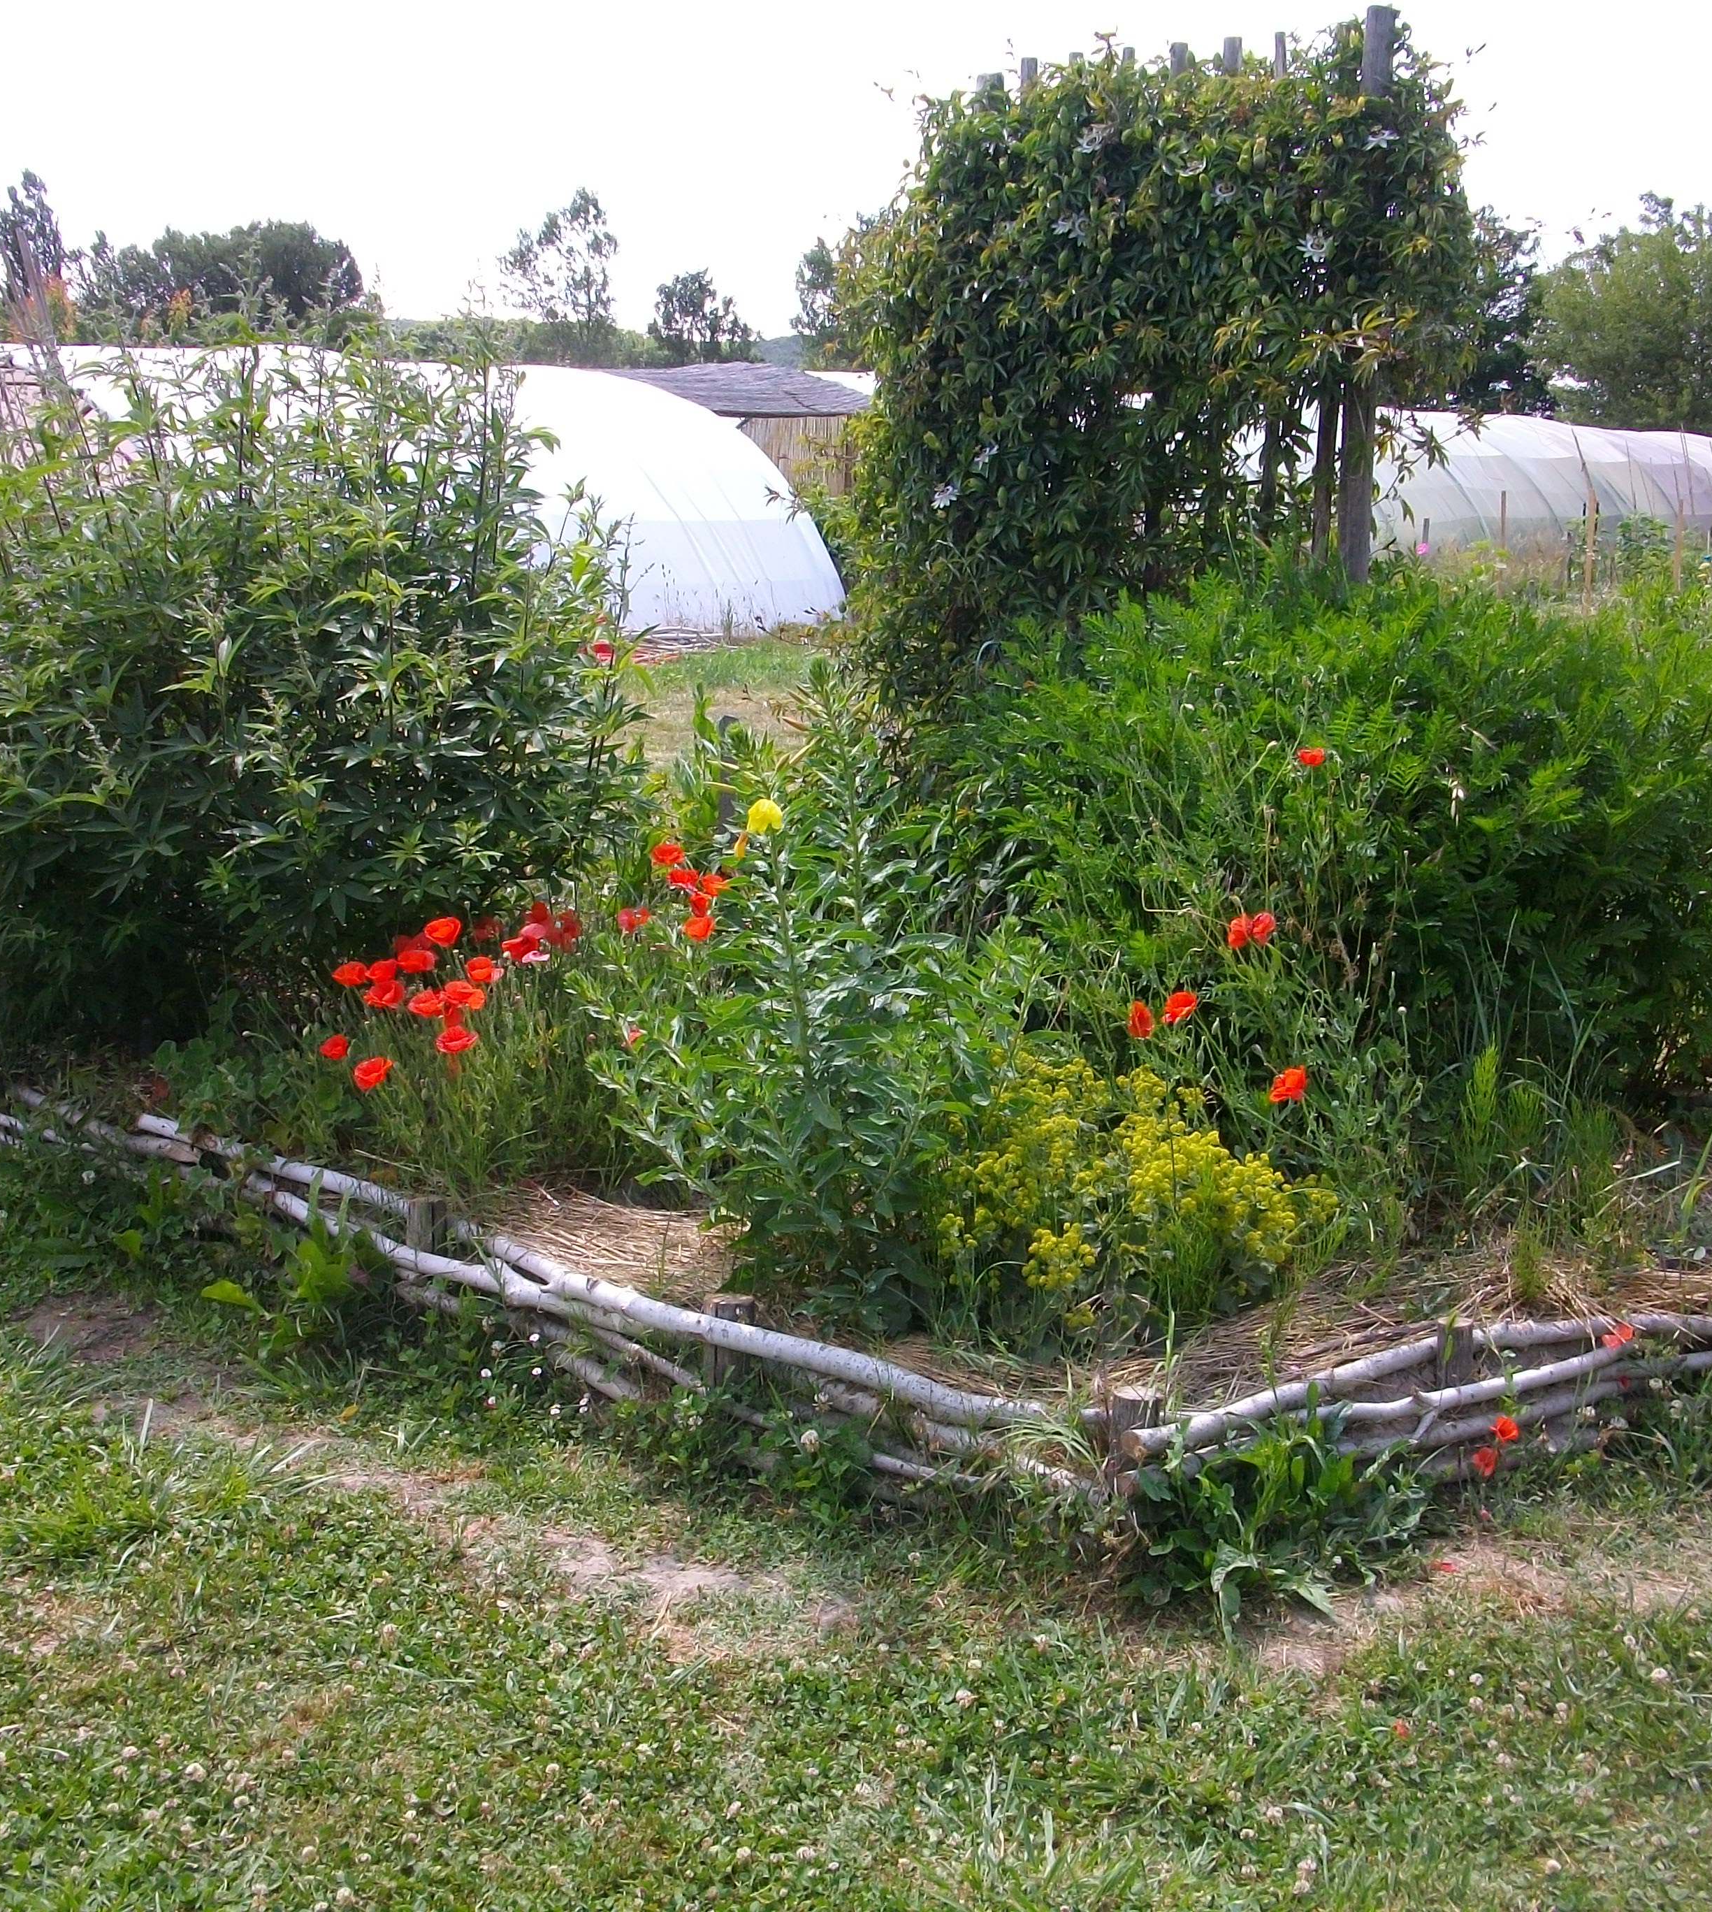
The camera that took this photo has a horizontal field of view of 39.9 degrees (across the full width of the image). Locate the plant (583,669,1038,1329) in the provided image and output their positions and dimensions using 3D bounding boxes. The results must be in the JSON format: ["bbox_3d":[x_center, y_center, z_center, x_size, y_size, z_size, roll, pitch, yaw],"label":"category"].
[{"bbox_3d":[-0.081,0.092,4.077,0.750,1.100,0.680,0,11,0],"label":"plant"}]

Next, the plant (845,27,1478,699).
[{"bbox_3d":[0.818,-1.121,6.403,1.700,2.500,0.750,6,13,26],"label":"plant"}]

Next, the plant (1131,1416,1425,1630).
[{"bbox_3d":[0.624,0.818,3.507,0.420,0.230,0.360,0,11,0],"label":"plant"}]

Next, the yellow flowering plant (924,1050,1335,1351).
[{"bbox_3d":[0.467,0.407,4.129,0.670,0.450,0.550,0,11,0],"label":"yellow flowering plant"}]

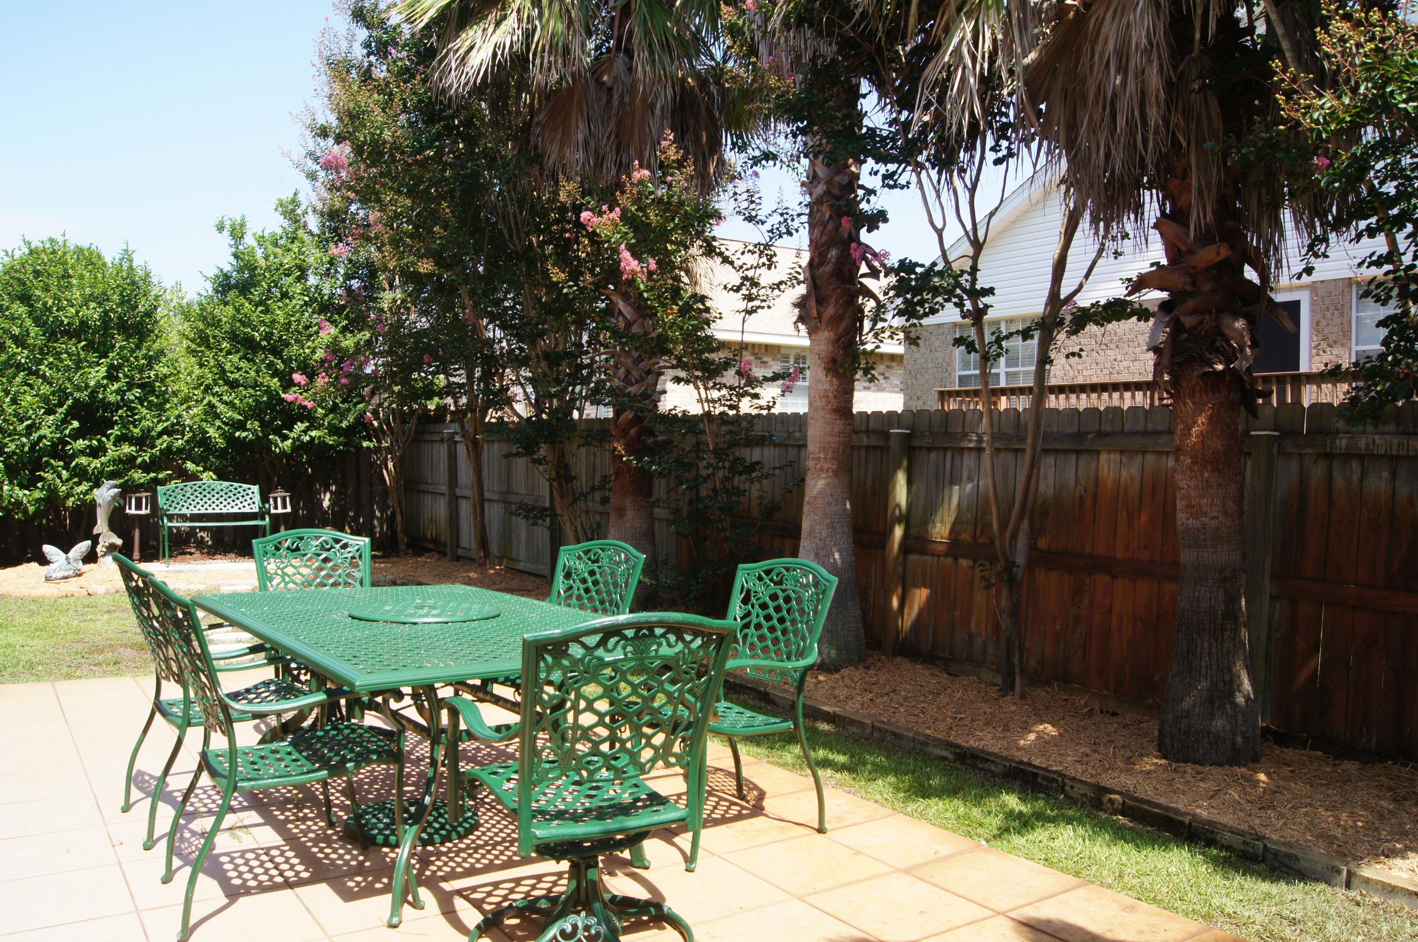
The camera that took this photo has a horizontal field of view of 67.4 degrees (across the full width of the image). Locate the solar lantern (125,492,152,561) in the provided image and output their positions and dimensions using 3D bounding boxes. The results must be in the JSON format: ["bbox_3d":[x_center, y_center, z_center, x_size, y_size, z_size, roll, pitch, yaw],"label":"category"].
[{"bbox_3d":[-6.311,0.613,11.750,0.250,0.790,0.250,-1,2,-35],"label":"solar lantern"}]

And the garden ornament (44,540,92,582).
[{"bbox_3d":[-6.371,0.891,10.550,0.420,0.350,0.310,-1,2,-31],"label":"garden ornament"}]

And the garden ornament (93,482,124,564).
[{"bbox_3d":[-6.507,0.576,11.500,0.280,0.910,0.230,0,2,-18],"label":"garden ornament"}]

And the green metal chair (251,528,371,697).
[{"bbox_3d":[-1.736,0.784,4.926,0.620,0.960,0.640,1,1,-40],"label":"green metal chair"}]

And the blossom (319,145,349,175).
[{"bbox_3d":[-4.696,-3.898,13.300,0.310,0.330,0.300,0,2,-19],"label":"blossom"}]

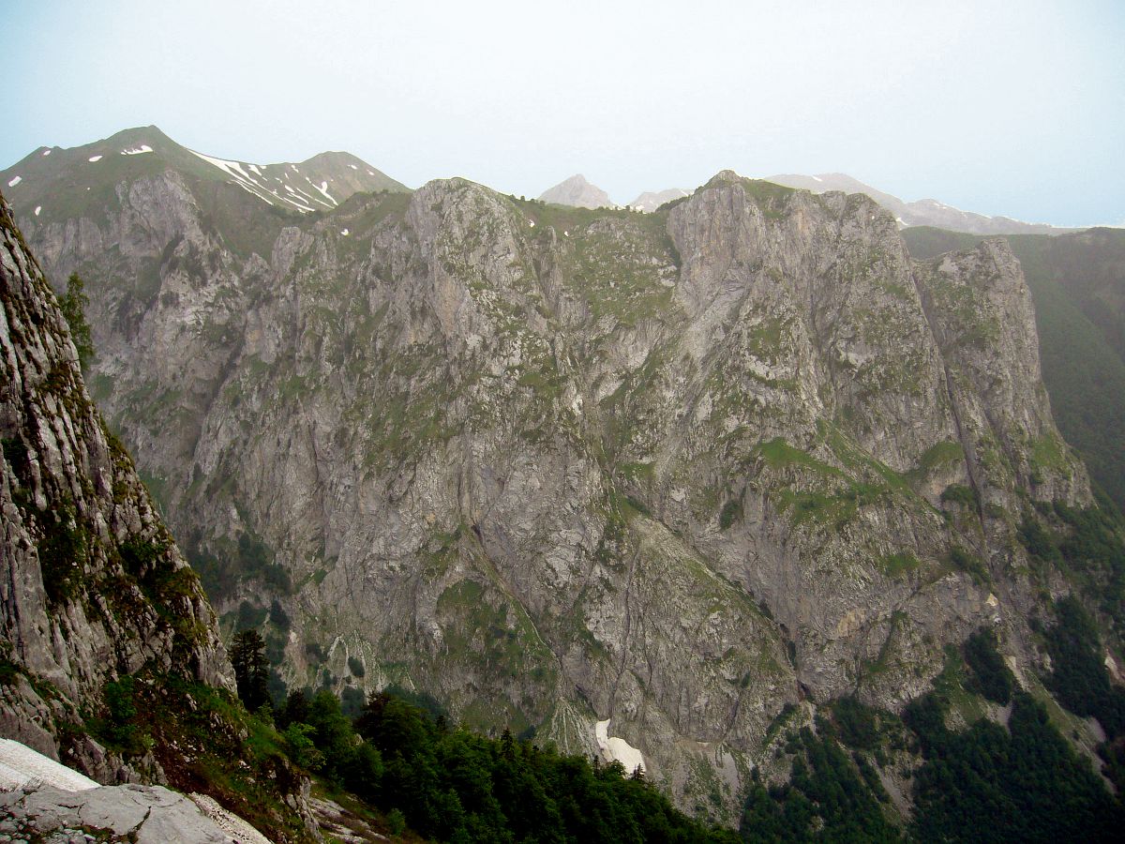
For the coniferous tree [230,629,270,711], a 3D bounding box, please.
[{"bbox_3d":[-23.294,19.161,85.000,3.400,7.800,3.400,0,5,0],"label":"coniferous tree"}]

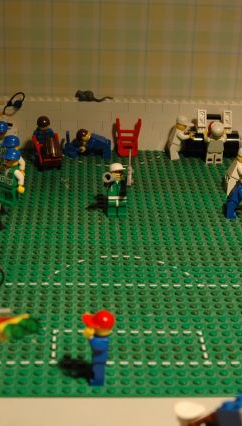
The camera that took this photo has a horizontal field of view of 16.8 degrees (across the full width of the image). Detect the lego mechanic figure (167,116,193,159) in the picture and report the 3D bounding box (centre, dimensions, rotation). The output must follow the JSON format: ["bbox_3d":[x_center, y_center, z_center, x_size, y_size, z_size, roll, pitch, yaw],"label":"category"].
[{"bbox_3d":[0.057,-0.070,0.757,0.020,0.041,0.022,-1,25,-8],"label":"lego mechanic figure"}]

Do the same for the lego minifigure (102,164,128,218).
[{"bbox_3d":[-0.004,-0.017,0.641,0.023,0.043,0.016,-1,25,-7],"label":"lego minifigure"}]

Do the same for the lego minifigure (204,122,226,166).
[{"bbox_3d":[0.087,-0.067,0.761,0.022,0.042,0.018,1,24,-1],"label":"lego minifigure"}]

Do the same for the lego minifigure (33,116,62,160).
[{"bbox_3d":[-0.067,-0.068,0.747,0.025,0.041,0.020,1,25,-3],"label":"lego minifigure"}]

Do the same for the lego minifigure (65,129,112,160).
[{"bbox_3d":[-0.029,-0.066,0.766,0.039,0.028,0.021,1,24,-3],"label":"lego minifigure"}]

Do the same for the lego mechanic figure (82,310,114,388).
[{"bbox_3d":[-0.015,0.073,0.443,0.018,0.042,0.022,5,25,6],"label":"lego mechanic figure"}]

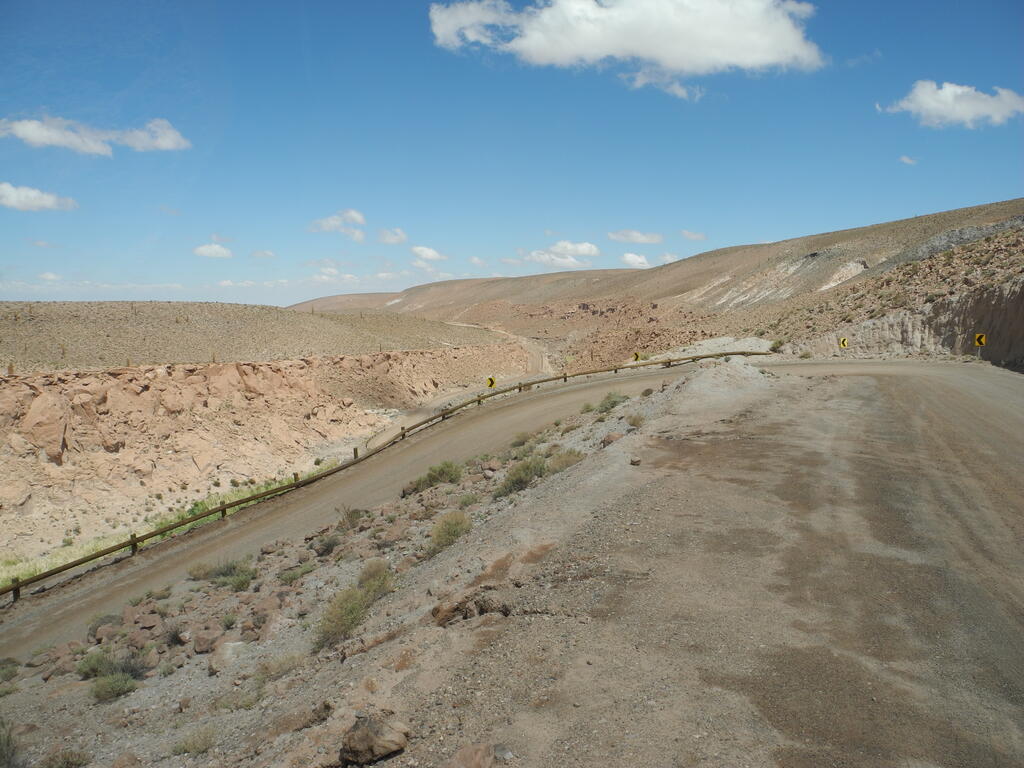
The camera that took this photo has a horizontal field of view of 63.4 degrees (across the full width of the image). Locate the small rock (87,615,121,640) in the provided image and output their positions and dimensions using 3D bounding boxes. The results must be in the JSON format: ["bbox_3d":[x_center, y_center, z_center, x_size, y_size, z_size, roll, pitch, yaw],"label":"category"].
[{"bbox_3d":[-11.004,6.559,22.311,0.916,0.616,0.778,-3,6,-27],"label":"small rock"}]

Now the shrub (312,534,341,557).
[{"bbox_3d":[-5.619,4.892,25.088,0.848,0.566,0.721,-1,6,-13],"label":"shrub"}]

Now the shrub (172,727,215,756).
[{"bbox_3d":[-4.690,5.265,12.198,0.619,0.376,0.495,-2,6,-22],"label":"shrub"}]

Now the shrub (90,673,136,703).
[{"bbox_3d":[-7.846,5.975,16.308,0.906,0.502,0.770,-3,6,-26],"label":"shrub"}]

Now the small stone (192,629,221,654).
[{"bbox_3d":[-6.791,5.724,18.412,0.622,0.509,0.529,-2,6,-21],"label":"small stone"}]

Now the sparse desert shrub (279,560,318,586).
[{"bbox_3d":[-5.861,5.151,22.632,1.038,0.525,0.831,-1,6,-15],"label":"sparse desert shrub"}]

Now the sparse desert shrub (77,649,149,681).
[{"bbox_3d":[-8.716,6.148,18.027,1.523,0.592,1.066,-3,6,-27],"label":"sparse desert shrub"}]

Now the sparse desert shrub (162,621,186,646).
[{"bbox_3d":[-7.910,5.848,19.414,0.563,0.548,0.534,-2,6,-23],"label":"sparse desert shrub"}]

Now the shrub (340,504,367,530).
[{"bbox_3d":[-5.613,4.692,29.331,0.921,0.782,0.829,-1,6,-11],"label":"shrub"}]

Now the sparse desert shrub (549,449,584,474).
[{"bbox_3d":[1.668,2.372,25.353,1.102,0.756,0.882,0,6,4],"label":"sparse desert shrub"}]

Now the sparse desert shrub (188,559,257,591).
[{"bbox_3d":[-8.667,5.683,24.712,1.969,0.764,1.280,-2,6,-20],"label":"sparse desert shrub"}]

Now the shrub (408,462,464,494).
[{"bbox_3d":[-3.195,3.813,34.146,2.309,0.989,1.616,-1,6,-5],"label":"shrub"}]

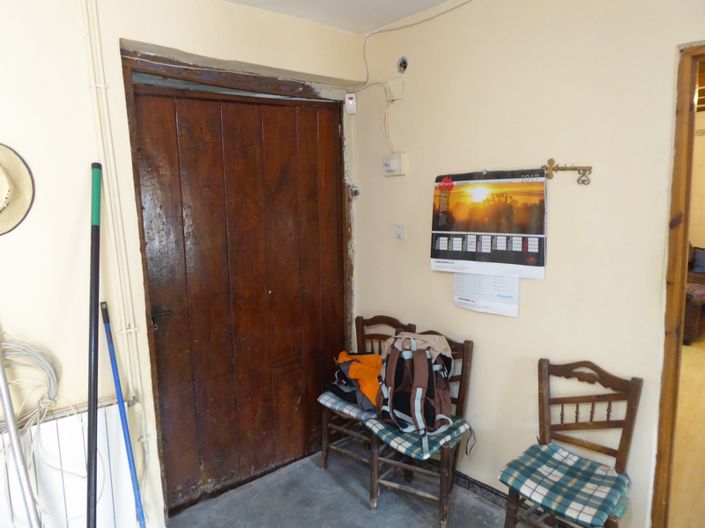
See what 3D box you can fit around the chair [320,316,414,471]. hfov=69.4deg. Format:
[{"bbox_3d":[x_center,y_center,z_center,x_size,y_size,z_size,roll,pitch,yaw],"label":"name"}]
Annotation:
[{"bbox_3d":[0.084,0.789,3.049,0.440,0.890,0.410,4,9,37],"label":"chair"}]

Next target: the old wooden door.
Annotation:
[{"bbox_3d":[-0.528,0.156,2.926,1.236,2.187,0.060,-8,10,-41],"label":"old wooden door"}]

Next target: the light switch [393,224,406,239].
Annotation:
[{"bbox_3d":[0.274,-0.190,2.996,0.020,0.080,0.080,-8,10,-41],"label":"light switch"}]

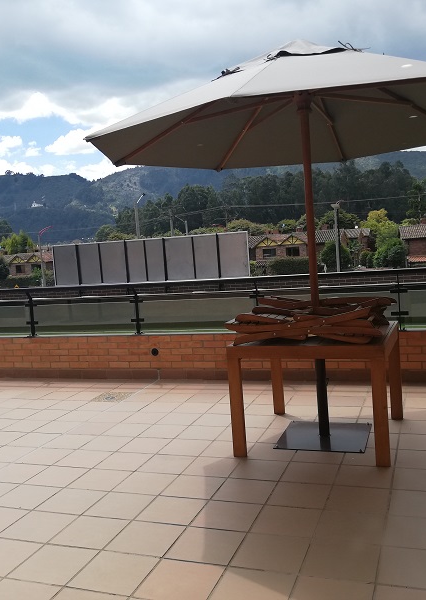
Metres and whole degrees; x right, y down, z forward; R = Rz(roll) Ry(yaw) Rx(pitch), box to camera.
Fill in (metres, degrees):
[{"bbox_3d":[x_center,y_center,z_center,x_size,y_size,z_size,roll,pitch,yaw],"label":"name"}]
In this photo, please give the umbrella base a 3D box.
[{"bbox_3d":[0.796,0.956,4.258,0.600,0.020,0.600,-2,6,20],"label":"umbrella base"}]

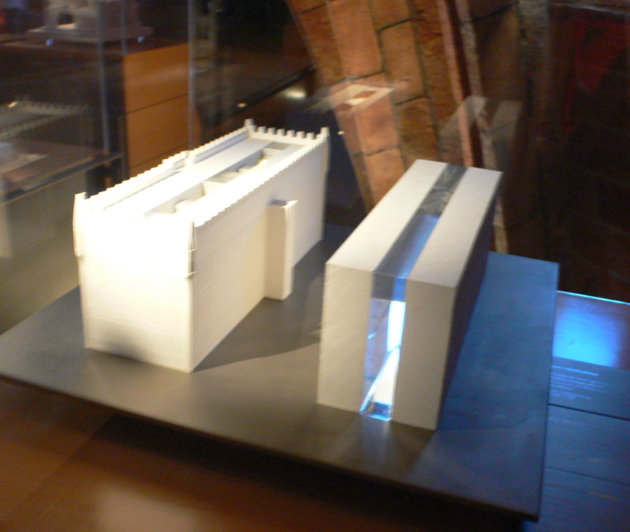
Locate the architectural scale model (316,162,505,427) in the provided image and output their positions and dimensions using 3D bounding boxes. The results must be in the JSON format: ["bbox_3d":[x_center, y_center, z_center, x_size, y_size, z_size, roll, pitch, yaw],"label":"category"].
[{"bbox_3d":[0.170,-0.001,1.088,0.150,0.186,0.586,10,22,16],"label":"architectural scale model"}]

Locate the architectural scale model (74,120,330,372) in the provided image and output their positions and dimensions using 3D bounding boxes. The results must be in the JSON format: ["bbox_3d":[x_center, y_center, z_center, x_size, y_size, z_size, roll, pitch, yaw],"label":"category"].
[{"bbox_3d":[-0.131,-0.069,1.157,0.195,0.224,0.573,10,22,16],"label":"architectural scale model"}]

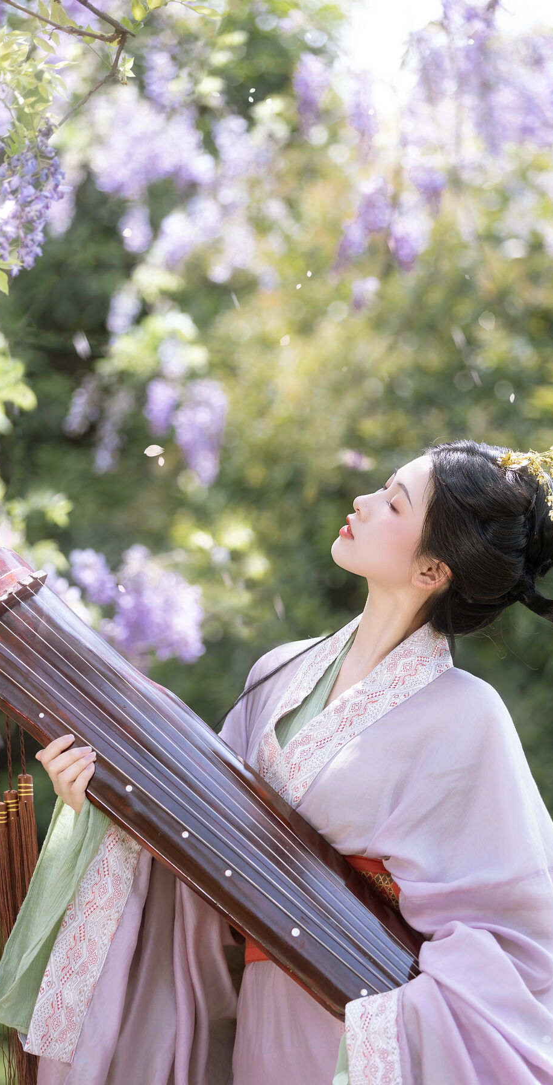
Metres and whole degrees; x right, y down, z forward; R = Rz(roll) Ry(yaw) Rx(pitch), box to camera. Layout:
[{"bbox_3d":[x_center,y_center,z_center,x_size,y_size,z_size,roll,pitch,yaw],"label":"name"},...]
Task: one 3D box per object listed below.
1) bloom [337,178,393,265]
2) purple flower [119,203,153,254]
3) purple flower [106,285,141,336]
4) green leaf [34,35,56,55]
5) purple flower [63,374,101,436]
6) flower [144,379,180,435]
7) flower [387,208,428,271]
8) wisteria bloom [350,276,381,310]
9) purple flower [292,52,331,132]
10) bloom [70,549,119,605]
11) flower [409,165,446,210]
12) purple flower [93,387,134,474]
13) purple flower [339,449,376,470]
[{"bbox_3d":[0.164,-0.594,6.800,0.105,0.162,0.095,0,-3,0],"label":"bloom"},{"bbox_3d":[-0.272,-0.607,7.100,0.066,0.100,0.059,0,-3,0],"label":"purple flower"},{"bbox_3d":[-0.291,-0.441,7.000,0.066,0.097,0.060,0,-3,0],"label":"purple flower"},{"bbox_3d":[-0.290,-0.623,4.600,0.034,0.013,0.012,35,-2,0],"label":"green leaf"},{"bbox_3d":[-0.446,-0.315,8.400,0.083,0.140,0.078,0,-2,0],"label":"purple flower"},{"bbox_3d":[-0.262,-0.310,8.400,0.079,0.127,0.075,0,-2,0],"label":"flower"},{"bbox_3d":[0.310,-0.707,8.600,0.094,0.140,0.089,0,-2,0],"label":"flower"},{"bbox_3d":[0.174,-0.488,7.200,0.060,0.068,0.054,0,-3,0],"label":"wisteria bloom"},{"bbox_3d":[0.081,-1.056,8.600,0.085,0.179,0.080,0,-2,0],"label":"purple flower"},{"bbox_3d":[-0.334,0.062,6.700,0.090,0.103,0.081,0,-3,0],"label":"bloom"},{"bbox_3d":[0.354,-0.830,8.600,0.087,0.105,0.082,0,-2,0],"label":"flower"},{"bbox_3d":[-0.372,-0.257,8.400,0.090,0.194,0.086,0,-2,0],"label":"purple flower"},{"bbox_3d":[0.158,-0.162,7.200,0.073,0.043,0.059,0,-3,0],"label":"purple flower"}]

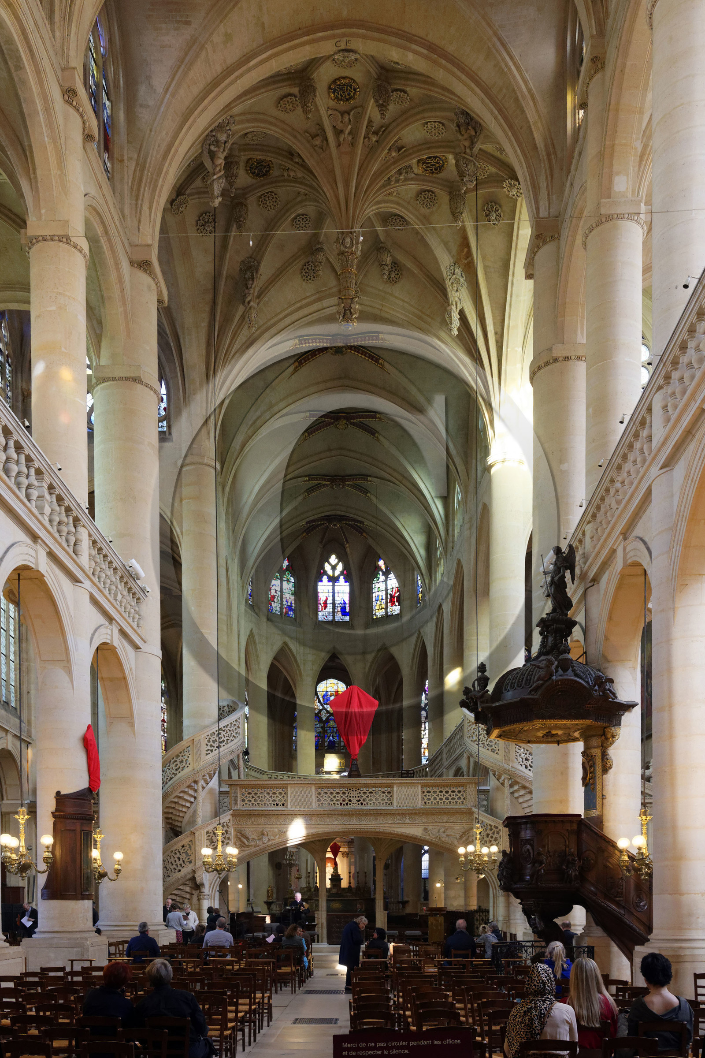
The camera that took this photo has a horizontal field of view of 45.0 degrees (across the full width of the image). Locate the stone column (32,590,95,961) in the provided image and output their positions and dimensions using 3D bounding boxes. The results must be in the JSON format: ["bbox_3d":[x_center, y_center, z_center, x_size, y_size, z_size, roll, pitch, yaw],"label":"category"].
[{"bbox_3d":[-5.870,5.060,17.300,1.220,7.700,1.220,0,-2,2],"label":"stone column"}]

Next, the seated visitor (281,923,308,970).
[{"bbox_3d":[-1.240,9.182,18.400,0.500,1.300,0.700,0,0,5],"label":"seated visitor"}]

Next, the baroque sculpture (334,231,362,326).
[{"bbox_3d":[-0.127,-7.006,23.800,0.750,2.678,0.750,0,-3,0],"label":"baroque sculpture"}]

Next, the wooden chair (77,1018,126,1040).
[{"bbox_3d":[-2.060,4.380,7.000,0.410,0.880,0.450,0,-4,2],"label":"wooden chair"}]

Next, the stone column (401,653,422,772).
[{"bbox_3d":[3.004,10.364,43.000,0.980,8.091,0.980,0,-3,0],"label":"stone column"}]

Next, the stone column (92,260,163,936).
[{"bbox_3d":[-6.387,1.968,24.300,1.980,19.200,1.980,0,0,2],"label":"stone column"}]

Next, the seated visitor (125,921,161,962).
[{"bbox_3d":[-3.830,7.890,15.700,0.620,1.360,0.780,0,-4,2],"label":"seated visitor"}]

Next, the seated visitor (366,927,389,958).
[{"bbox_3d":[0.526,8.801,17.500,0.500,1.300,0.720,0,0,-9],"label":"seated visitor"}]

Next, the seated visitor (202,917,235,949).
[{"bbox_3d":[-2.660,8.440,17.100,0.570,1.350,0.780,0,-4,2],"label":"seated visitor"}]

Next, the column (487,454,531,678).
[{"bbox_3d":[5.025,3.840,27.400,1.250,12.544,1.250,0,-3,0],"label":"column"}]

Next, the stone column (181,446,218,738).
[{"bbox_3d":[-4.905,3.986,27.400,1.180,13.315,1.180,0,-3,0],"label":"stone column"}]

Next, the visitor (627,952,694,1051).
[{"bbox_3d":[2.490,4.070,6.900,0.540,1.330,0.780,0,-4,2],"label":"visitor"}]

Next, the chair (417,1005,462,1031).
[{"bbox_3d":[0.741,4.545,7.350,0.410,0.890,0.430,0,0,2],"label":"chair"}]

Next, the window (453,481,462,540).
[{"bbox_3d":[5.627,-0.861,45.500,0.300,3.600,2.300,0,0,-3],"label":"window"}]

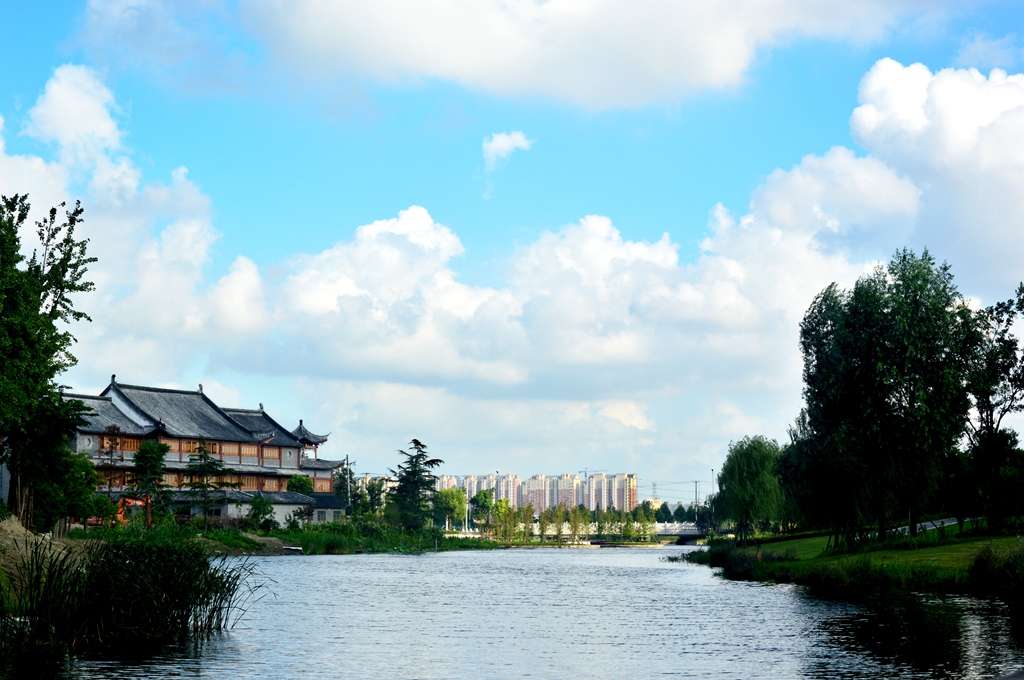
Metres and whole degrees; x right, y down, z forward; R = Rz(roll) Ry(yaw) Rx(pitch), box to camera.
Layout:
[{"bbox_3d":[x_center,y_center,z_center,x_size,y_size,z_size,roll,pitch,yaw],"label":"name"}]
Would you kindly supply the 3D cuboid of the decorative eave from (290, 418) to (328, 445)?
[{"bbox_3d":[-23.609,10.449,215.000,4.400,3.100,4.400,-4,-7,32],"label":"decorative eave"}]

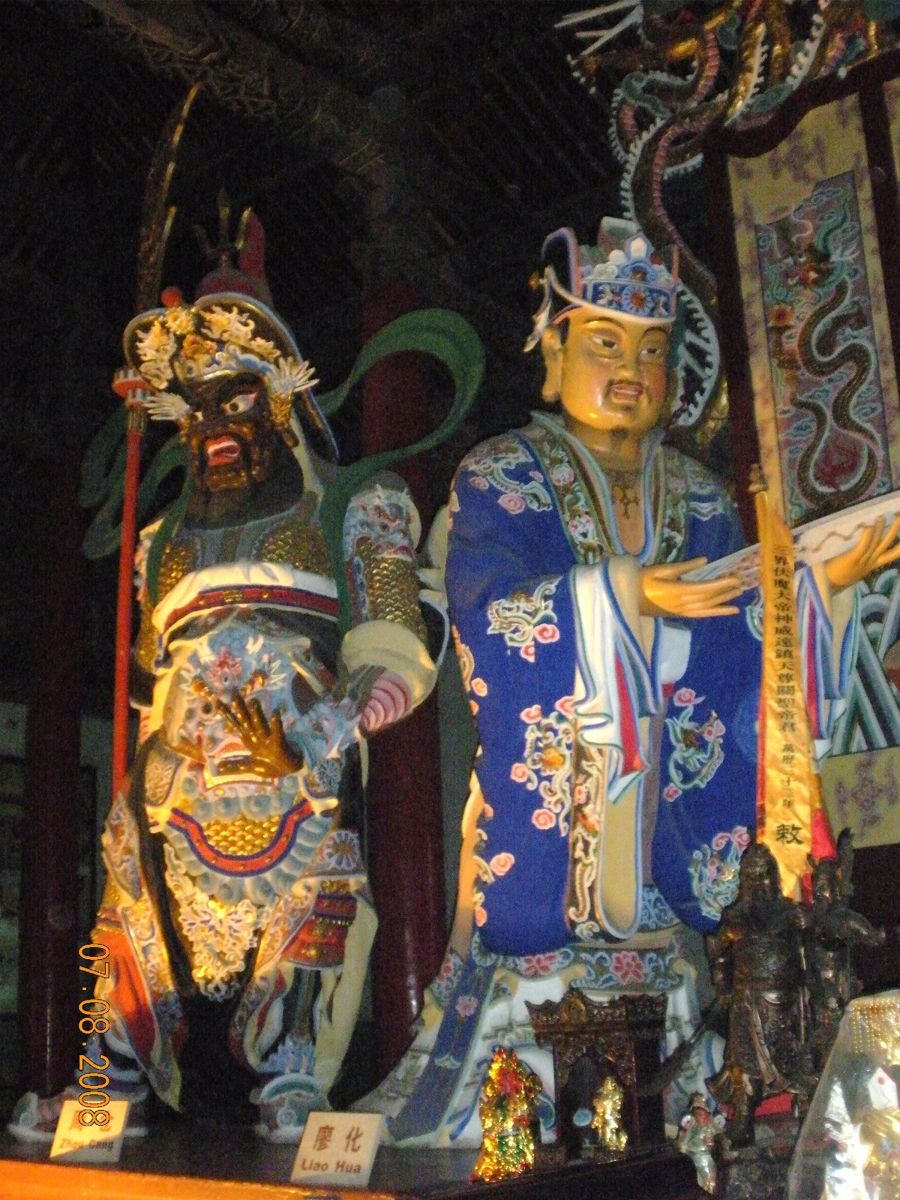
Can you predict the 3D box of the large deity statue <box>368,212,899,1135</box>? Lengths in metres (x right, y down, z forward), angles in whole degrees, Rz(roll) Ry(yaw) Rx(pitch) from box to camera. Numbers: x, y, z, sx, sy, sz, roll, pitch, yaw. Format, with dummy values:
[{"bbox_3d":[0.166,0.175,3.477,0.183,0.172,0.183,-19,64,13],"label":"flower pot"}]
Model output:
[{"bbox_3d":[0.464,0.123,4.078,1.080,2.470,0.950,7,-16,-32],"label":"large deity statue"}]

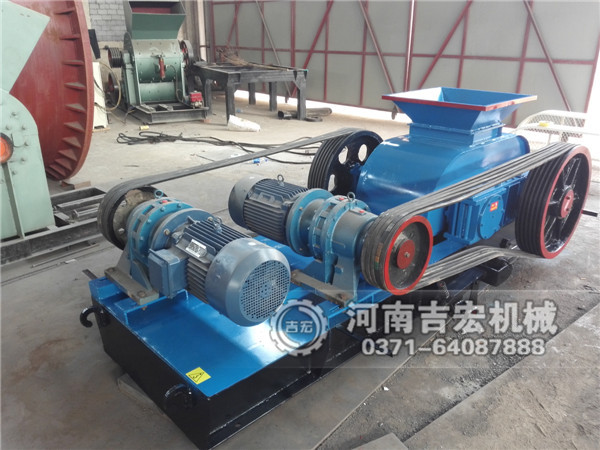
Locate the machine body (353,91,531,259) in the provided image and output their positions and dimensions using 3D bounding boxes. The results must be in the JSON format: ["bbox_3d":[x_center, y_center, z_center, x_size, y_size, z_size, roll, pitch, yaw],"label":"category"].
[{"bbox_3d":[1.041,-0.457,3.273,1.302,0.770,0.875,-19,28,-40],"label":"machine body"}]

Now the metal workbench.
[{"bbox_3d":[-1.129,-2.757,9.961,1.490,0.871,2.909,-9,23,-21],"label":"metal workbench"}]

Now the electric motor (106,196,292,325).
[{"bbox_3d":[-0.473,0.139,2.139,0.448,0.398,0.966,-19,28,-40],"label":"electric motor"}]

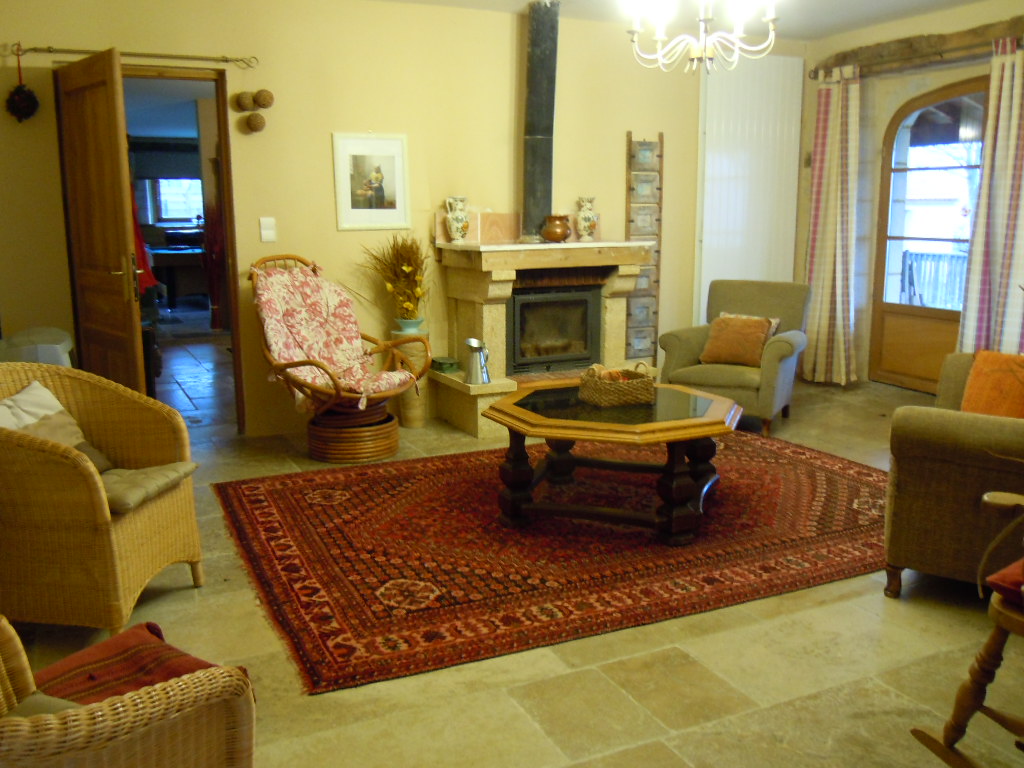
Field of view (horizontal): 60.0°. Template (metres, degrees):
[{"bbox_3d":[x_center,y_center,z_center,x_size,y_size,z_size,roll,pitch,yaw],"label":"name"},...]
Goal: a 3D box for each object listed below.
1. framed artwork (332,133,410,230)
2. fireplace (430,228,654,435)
[{"bbox_3d":[-0.857,-1.239,5.432,0.471,0.579,0.025,-6,12,-26],"label":"framed artwork"},{"bbox_3d":[0.226,-0.342,5.814,1.380,1.138,0.759,-5,10,-24],"label":"fireplace"}]

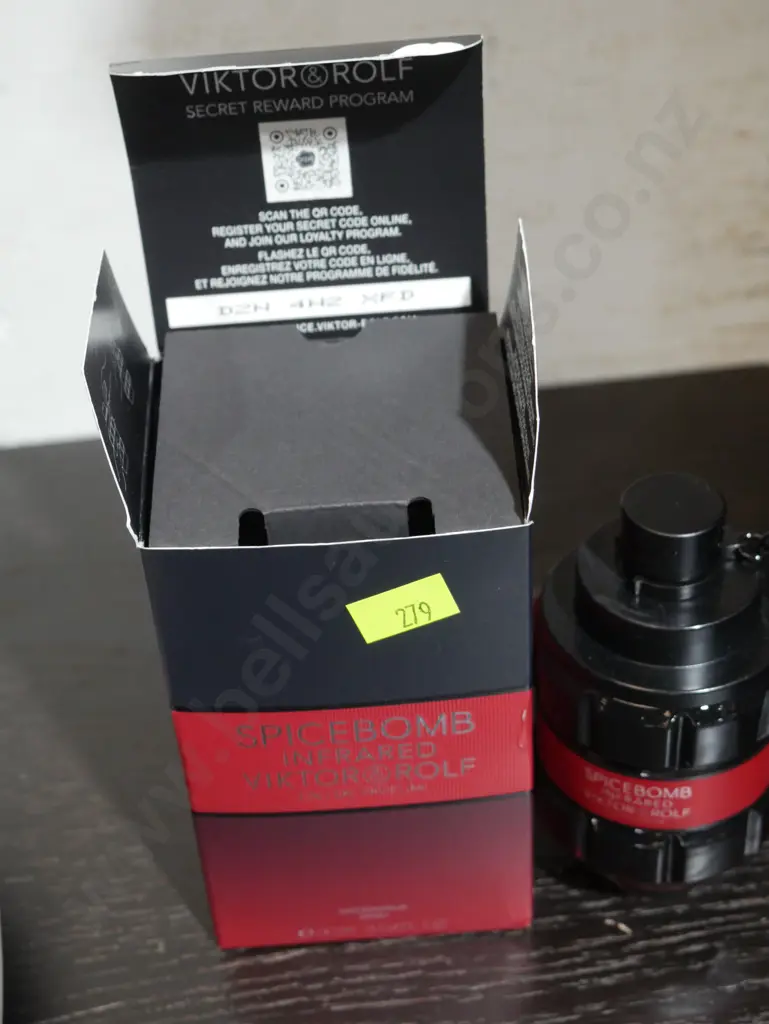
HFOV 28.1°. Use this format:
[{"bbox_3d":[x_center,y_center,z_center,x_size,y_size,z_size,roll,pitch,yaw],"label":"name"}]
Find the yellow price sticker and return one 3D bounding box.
[{"bbox_3d":[0.004,0.021,0.328,0.022,0.012,0.001,-20,36,12],"label":"yellow price sticker"}]

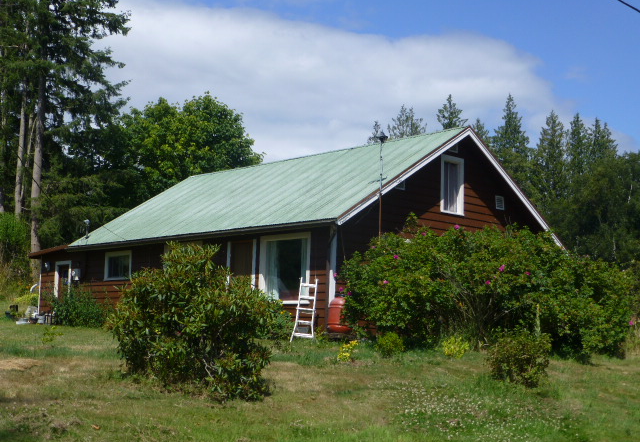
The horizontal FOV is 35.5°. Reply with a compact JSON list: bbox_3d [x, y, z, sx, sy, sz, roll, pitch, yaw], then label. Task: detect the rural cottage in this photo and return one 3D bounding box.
[{"bbox_3d":[-1.278,0.861,32.307,9.600,5.750,15.500,8,-10,-42],"label":"rural cottage"}]

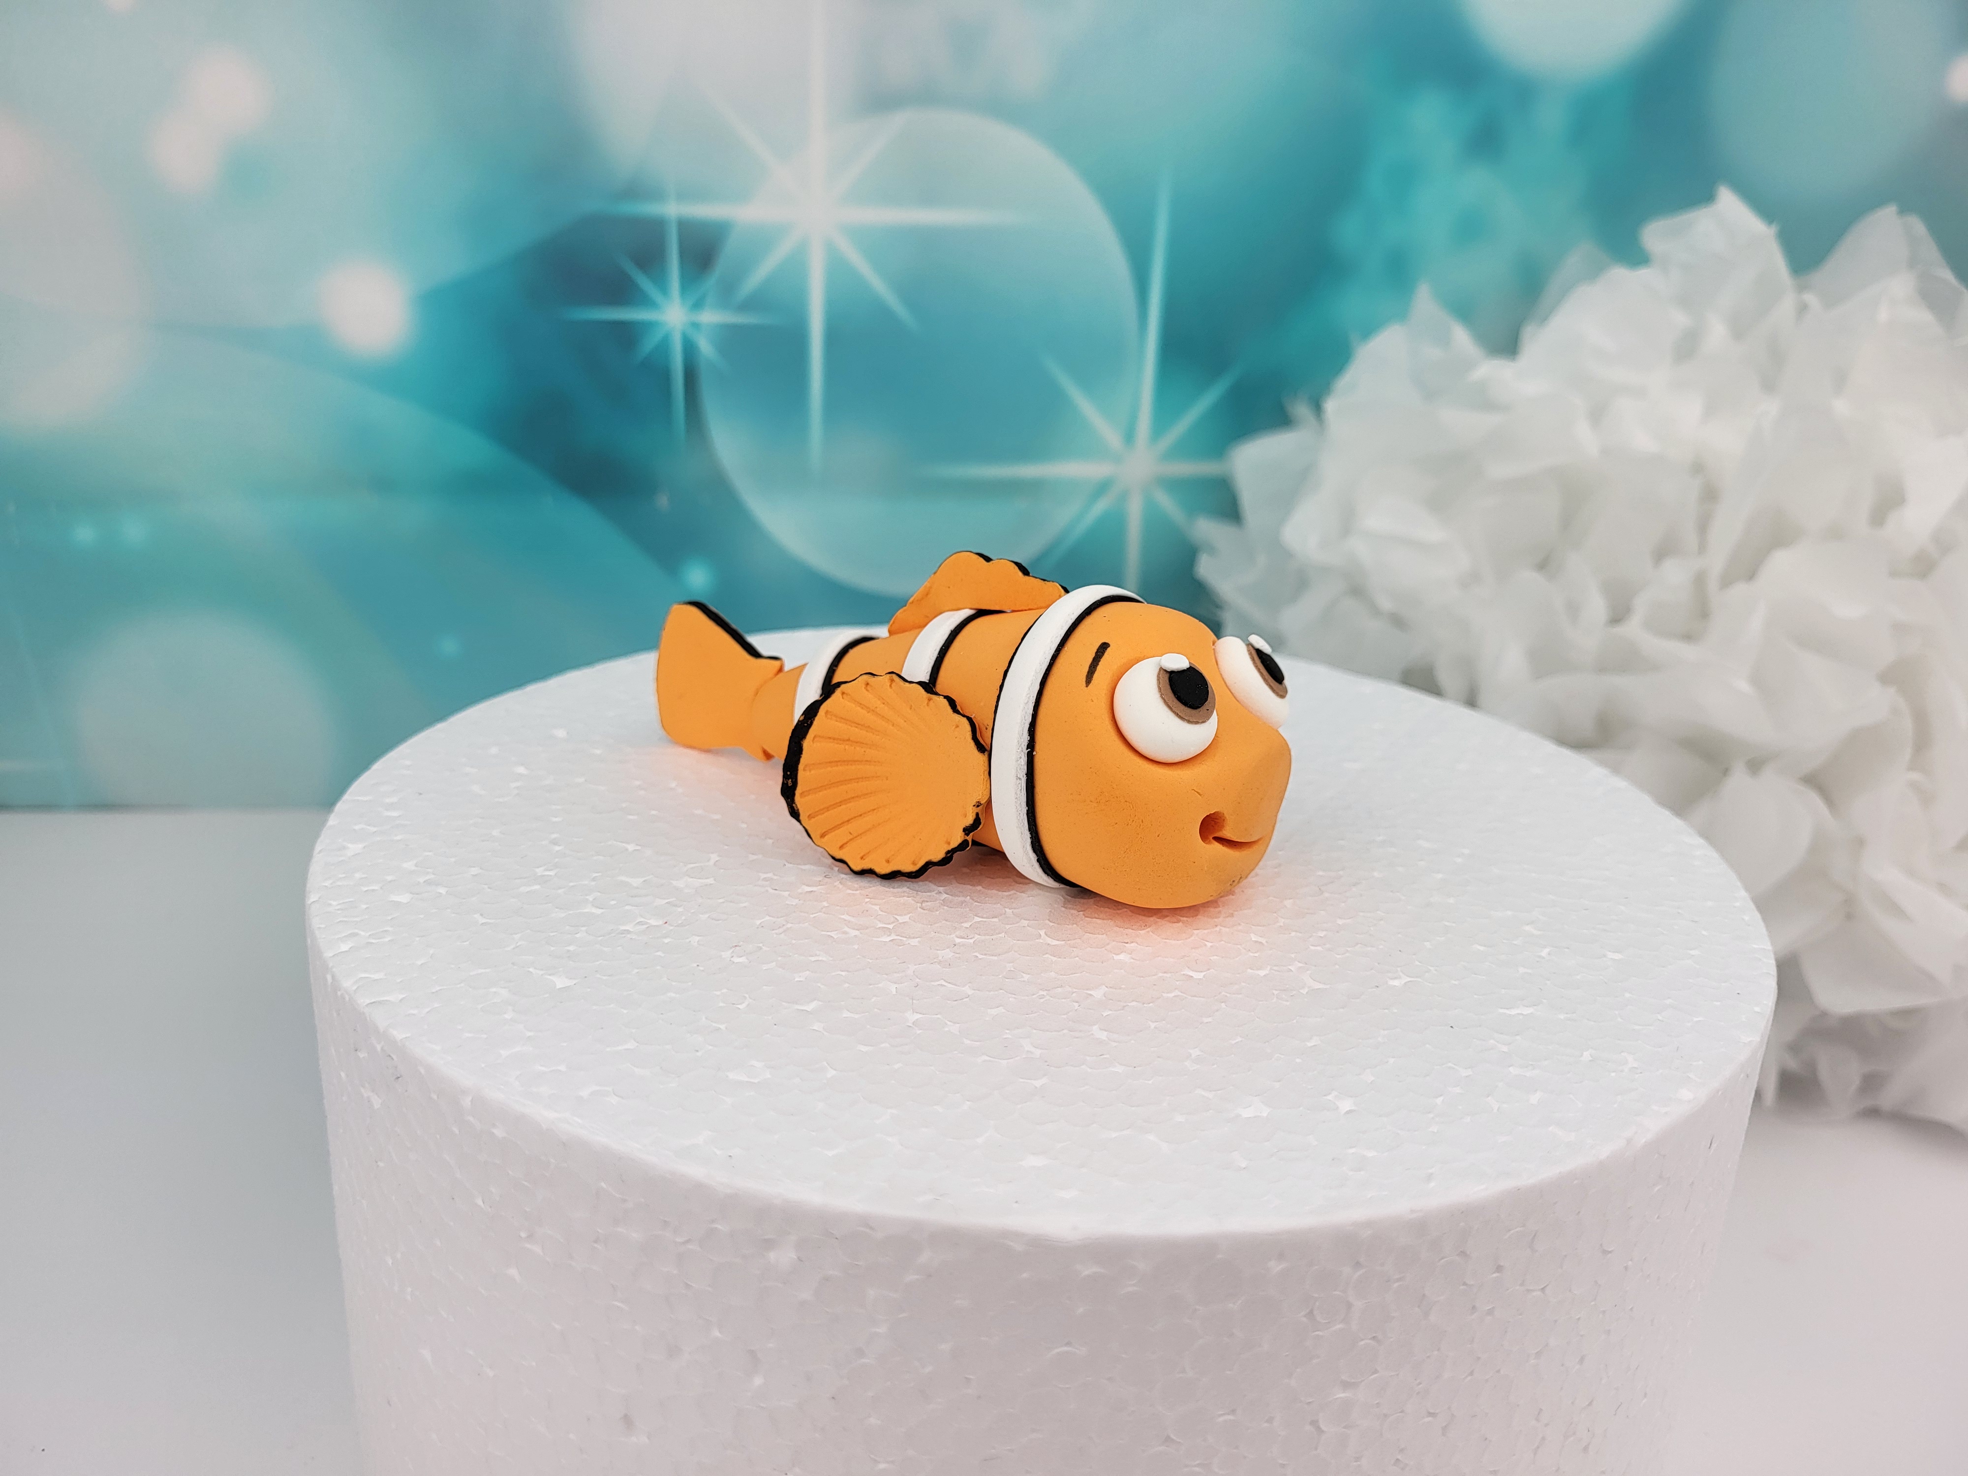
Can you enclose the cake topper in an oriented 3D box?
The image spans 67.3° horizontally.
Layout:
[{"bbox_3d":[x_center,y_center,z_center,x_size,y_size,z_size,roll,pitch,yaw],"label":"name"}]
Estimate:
[{"bbox_3d":[-0.004,-0.007,0.200,0.103,0.041,0.051,17,24,35],"label":"cake topper"}]

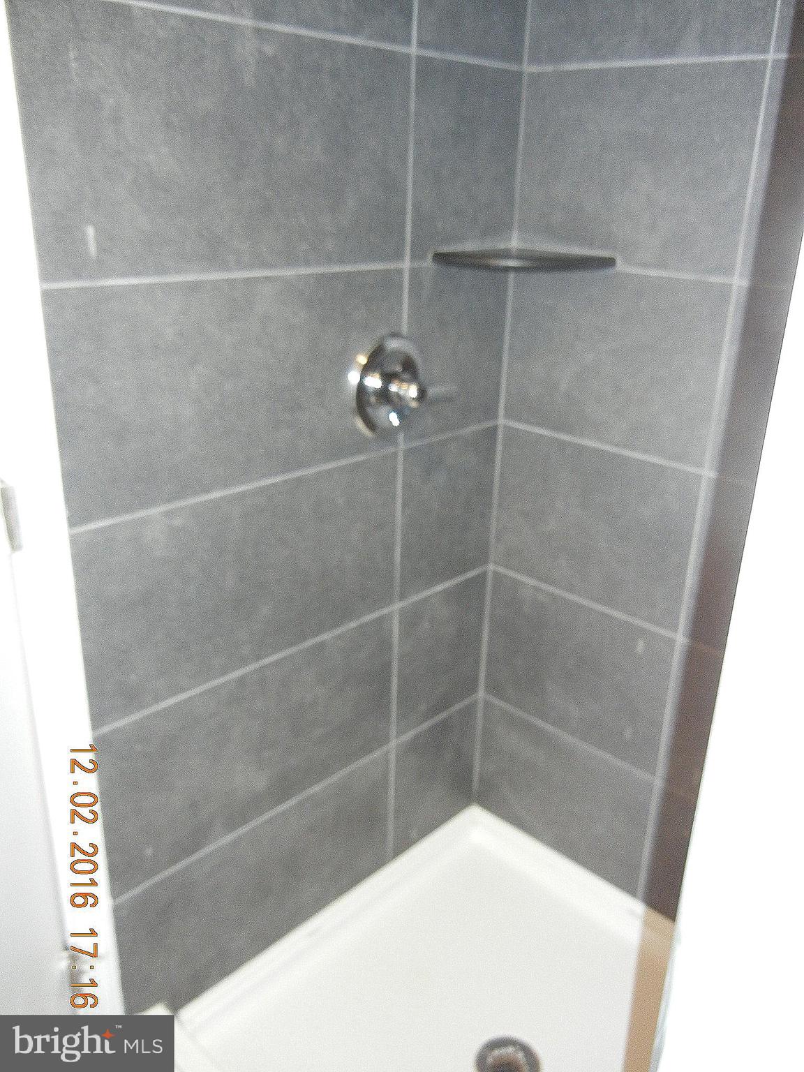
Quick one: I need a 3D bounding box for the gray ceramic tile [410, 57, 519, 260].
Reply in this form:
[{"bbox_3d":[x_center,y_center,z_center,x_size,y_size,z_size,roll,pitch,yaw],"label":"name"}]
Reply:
[{"bbox_3d":[0.106,-0.615,1.537,0.010,0.301,0.273,21,28,39],"label":"gray ceramic tile"}]

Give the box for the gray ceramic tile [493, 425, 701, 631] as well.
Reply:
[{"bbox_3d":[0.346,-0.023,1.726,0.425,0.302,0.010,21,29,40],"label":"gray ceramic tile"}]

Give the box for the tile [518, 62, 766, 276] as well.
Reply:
[{"bbox_3d":[0.362,-0.591,1.497,0.421,0.301,0.010,21,28,39],"label":"tile"}]

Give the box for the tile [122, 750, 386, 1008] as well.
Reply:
[{"bbox_3d":[-0.239,0.622,1.690,0.010,0.283,0.611,21,29,40],"label":"tile"}]

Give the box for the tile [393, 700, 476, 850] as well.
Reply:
[{"bbox_3d":[0.072,0.513,1.991,0.010,0.283,0.273,21,29,40],"label":"tile"}]

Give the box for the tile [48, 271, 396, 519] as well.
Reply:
[{"bbox_3d":[-0.210,-0.223,1.344,0.010,0.301,0.610,21,28,39],"label":"tile"}]

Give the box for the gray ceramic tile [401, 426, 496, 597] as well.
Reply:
[{"bbox_3d":[0.088,-0.047,1.759,0.010,0.301,0.273,21,28,39],"label":"gray ceramic tile"}]

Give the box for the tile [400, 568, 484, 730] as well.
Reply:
[{"bbox_3d":[0.079,0.237,1.870,0.010,0.301,0.273,21,28,39],"label":"tile"}]

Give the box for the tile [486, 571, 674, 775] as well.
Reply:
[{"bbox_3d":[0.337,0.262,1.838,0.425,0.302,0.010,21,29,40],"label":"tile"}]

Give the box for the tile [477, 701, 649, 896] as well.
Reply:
[{"bbox_3d":[0.326,0.535,1.937,0.421,0.280,0.010,21,28,39],"label":"tile"}]

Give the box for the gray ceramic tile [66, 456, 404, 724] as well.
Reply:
[{"bbox_3d":[-0.222,0.061,1.468,0.010,0.302,0.611,21,29,40],"label":"gray ceramic tile"}]

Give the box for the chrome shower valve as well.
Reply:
[{"bbox_3d":[0.013,-0.241,1.521,0.080,0.164,0.180,21,28,39],"label":"chrome shower valve"}]

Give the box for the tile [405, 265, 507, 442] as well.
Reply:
[{"bbox_3d":[0.097,-0.333,1.657,0.010,0.302,0.273,21,29,40],"label":"tile"}]

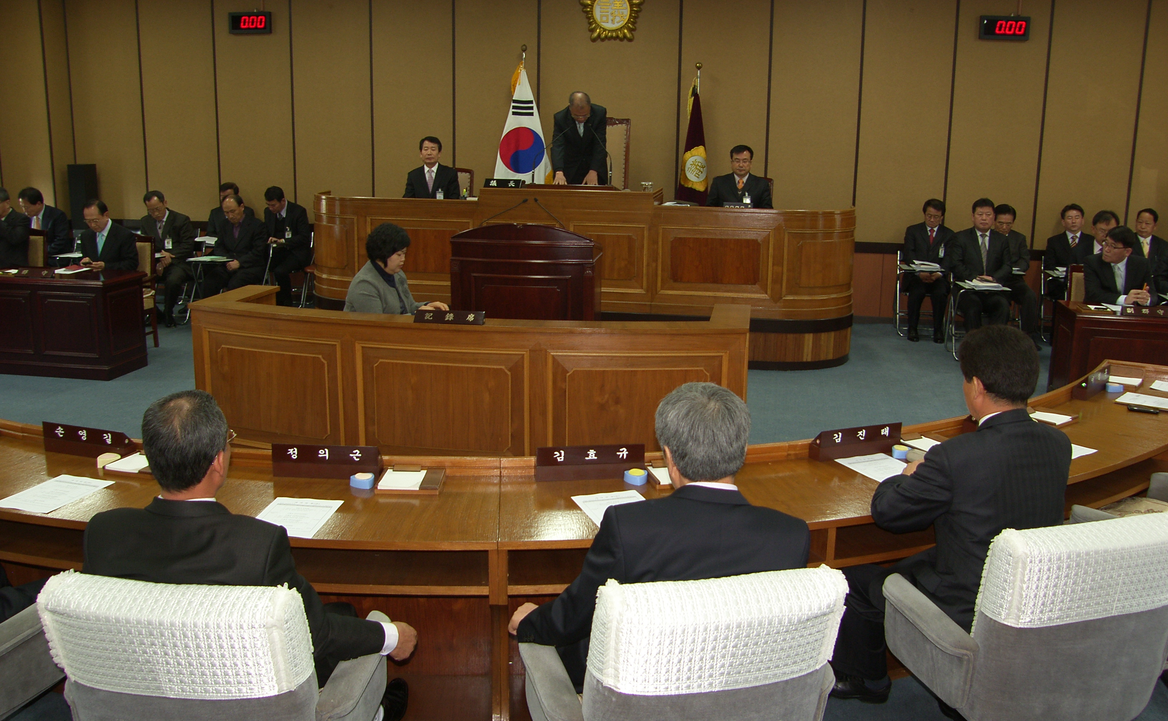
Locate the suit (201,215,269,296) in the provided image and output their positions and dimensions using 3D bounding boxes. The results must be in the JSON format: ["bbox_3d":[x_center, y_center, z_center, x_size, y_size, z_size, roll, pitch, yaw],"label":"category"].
[{"bbox_3d":[-3.288,-0.911,9.008,0.520,1.000,0.650,2,13,3],"label":"suit"}]

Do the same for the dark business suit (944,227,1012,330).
[{"bbox_3d":[3.394,-0.641,8.200,0.560,0.980,0.660,3,12,7],"label":"dark business suit"}]

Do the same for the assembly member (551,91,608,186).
[{"bbox_3d":[-0.062,-1.550,8.403,0.500,1.620,0.600,4,13,10],"label":"assembly member"}]

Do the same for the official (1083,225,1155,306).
[{"bbox_3d":[3.538,-0.286,6.332,0.580,1.220,0.760,3,13,7],"label":"official"}]

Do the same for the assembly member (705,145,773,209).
[{"bbox_3d":[1.245,-1.093,7.654,0.550,1.270,0.760,3,13,7],"label":"assembly member"}]

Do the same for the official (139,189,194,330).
[{"bbox_3d":[-4.000,-1.006,9.090,0.510,1.240,0.750,-1,13,-10],"label":"official"}]

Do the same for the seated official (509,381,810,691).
[{"bbox_3d":[0.094,0.594,2.209,0.570,1.230,0.820,-2,14,-11],"label":"seated official"}]

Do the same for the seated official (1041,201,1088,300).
[{"bbox_3d":[4.200,-0.736,8.236,0.550,1.250,0.760,5,14,17],"label":"seated official"}]

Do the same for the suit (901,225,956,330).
[{"bbox_3d":[3.303,-0.814,9.092,0.500,1.040,0.620,5,13,15],"label":"suit"}]

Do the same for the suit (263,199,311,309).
[{"bbox_3d":[-3.103,-1.134,9.882,0.510,1.050,0.620,4,13,12],"label":"suit"}]

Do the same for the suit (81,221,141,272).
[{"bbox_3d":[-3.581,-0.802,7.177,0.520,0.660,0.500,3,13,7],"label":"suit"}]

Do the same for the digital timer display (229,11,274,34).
[{"bbox_3d":[-3.465,-3.517,9.876,0.479,0.213,0.080,3,12,7],"label":"digital timer display"}]

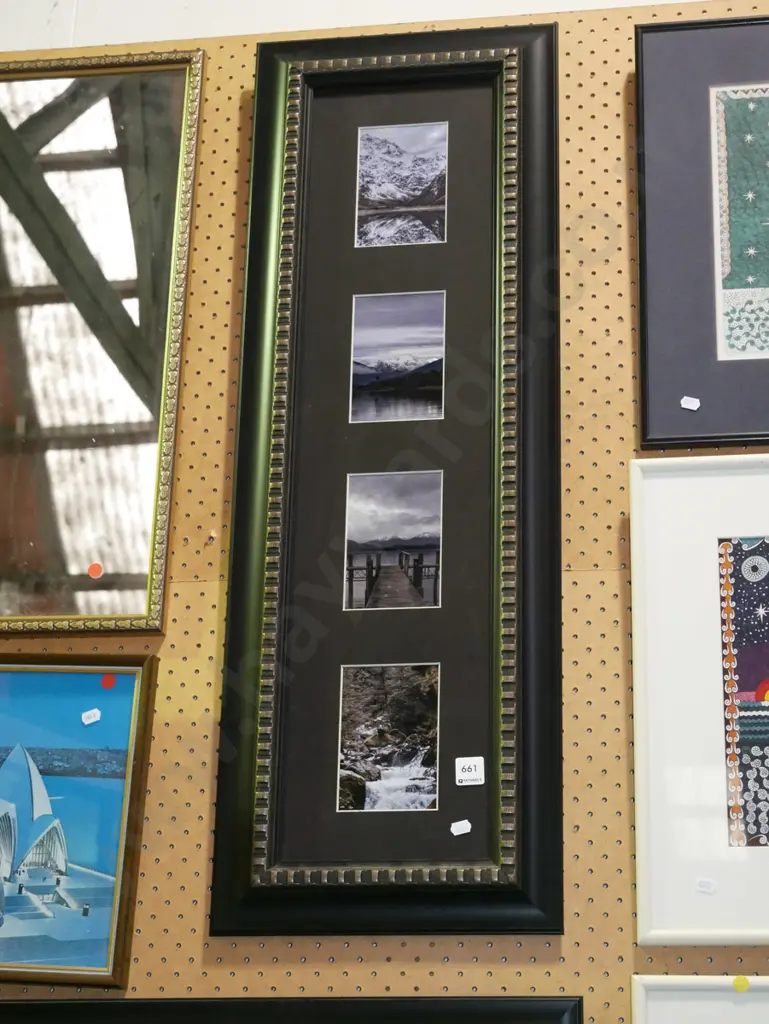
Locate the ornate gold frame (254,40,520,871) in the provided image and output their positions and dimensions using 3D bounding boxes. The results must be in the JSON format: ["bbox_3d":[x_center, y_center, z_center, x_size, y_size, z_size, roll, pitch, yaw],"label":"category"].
[{"bbox_3d":[0.010,-0.066,2.014,0.236,0.848,0.020,-2,-22,9],"label":"ornate gold frame"}]

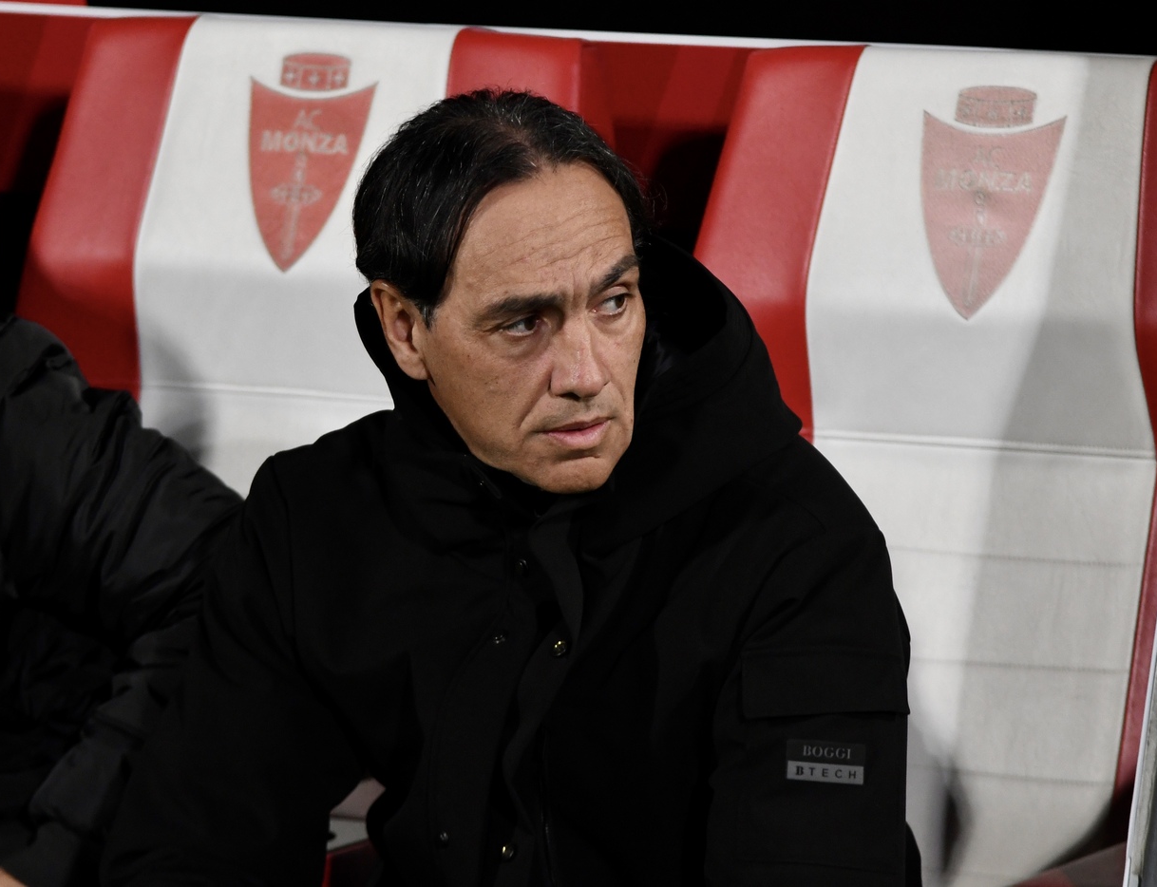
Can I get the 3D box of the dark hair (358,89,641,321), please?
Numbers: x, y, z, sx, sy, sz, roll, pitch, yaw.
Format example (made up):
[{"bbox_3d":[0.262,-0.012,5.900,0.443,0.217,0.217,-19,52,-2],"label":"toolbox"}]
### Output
[{"bbox_3d":[-0.054,-0.141,4.430,0.182,0.185,0.200,-8,15,-26],"label":"dark hair"}]

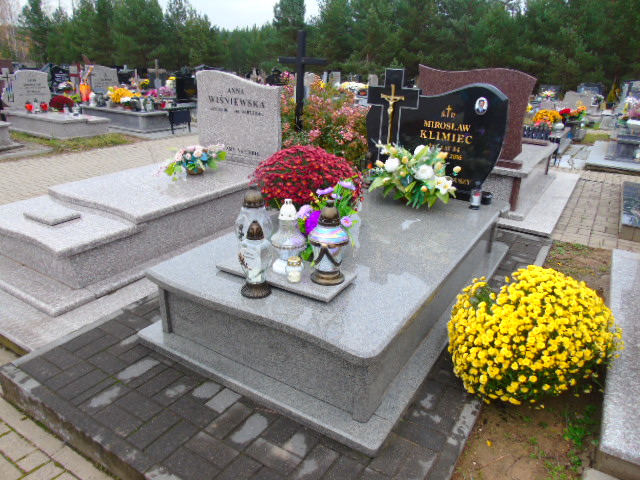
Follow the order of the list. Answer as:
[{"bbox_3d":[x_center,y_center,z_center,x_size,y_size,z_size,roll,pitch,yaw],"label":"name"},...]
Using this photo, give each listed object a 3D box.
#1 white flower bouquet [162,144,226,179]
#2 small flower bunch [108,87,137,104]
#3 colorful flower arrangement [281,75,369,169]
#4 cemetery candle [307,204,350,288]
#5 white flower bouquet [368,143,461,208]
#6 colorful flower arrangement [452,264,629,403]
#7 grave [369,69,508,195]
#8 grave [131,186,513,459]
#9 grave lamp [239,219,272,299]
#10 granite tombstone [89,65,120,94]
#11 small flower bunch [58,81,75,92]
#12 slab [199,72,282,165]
[{"bbox_3d":[-1.056,-0.689,3.884,0.560,0.260,0.360,-4,24,-14],"label":"white flower bouquet"},{"bbox_3d":[-3.562,-2.604,8.357,0.450,0.360,0.520,15,26,29],"label":"small flower bunch"},{"bbox_3d":[0.017,-1.090,4.797,1.000,1.150,0.800,15,25,28],"label":"colorful flower arrangement"},{"bbox_3d":[0.060,0.008,2.168,0.188,0.395,0.188,2,22,-1],"label":"cemetery candle"},{"bbox_3d":[0.638,-0.435,3.238,0.620,0.424,0.420,15,25,28],"label":"white flower bouquet"},{"bbox_3d":[0.880,0.404,1.949,0.640,0.550,0.640,15,25,28],"label":"colorful flower arrangement"},{"bbox_3d":[0.879,-0.841,3.694,1.105,0.945,0.130,15,25,28],"label":"grave"},{"bbox_3d":[0.283,0.118,2.887,1.301,0.370,2.385,15,25,28],"label":"grave"},{"bbox_3d":[-0.292,0.082,2.113,0.152,0.345,0.148,6,23,10],"label":"grave lamp"},{"bbox_3d":[-4.105,-2.981,8.850,0.120,0.700,0.680,15,26,29],"label":"granite tombstone"},{"bbox_3d":[-5.559,-3.342,10.096,0.360,0.310,0.420,15,26,29],"label":"small flower bunch"},{"bbox_3d":[-0.719,-1.085,4.129,0.910,0.790,0.100,15,25,28],"label":"slab"}]

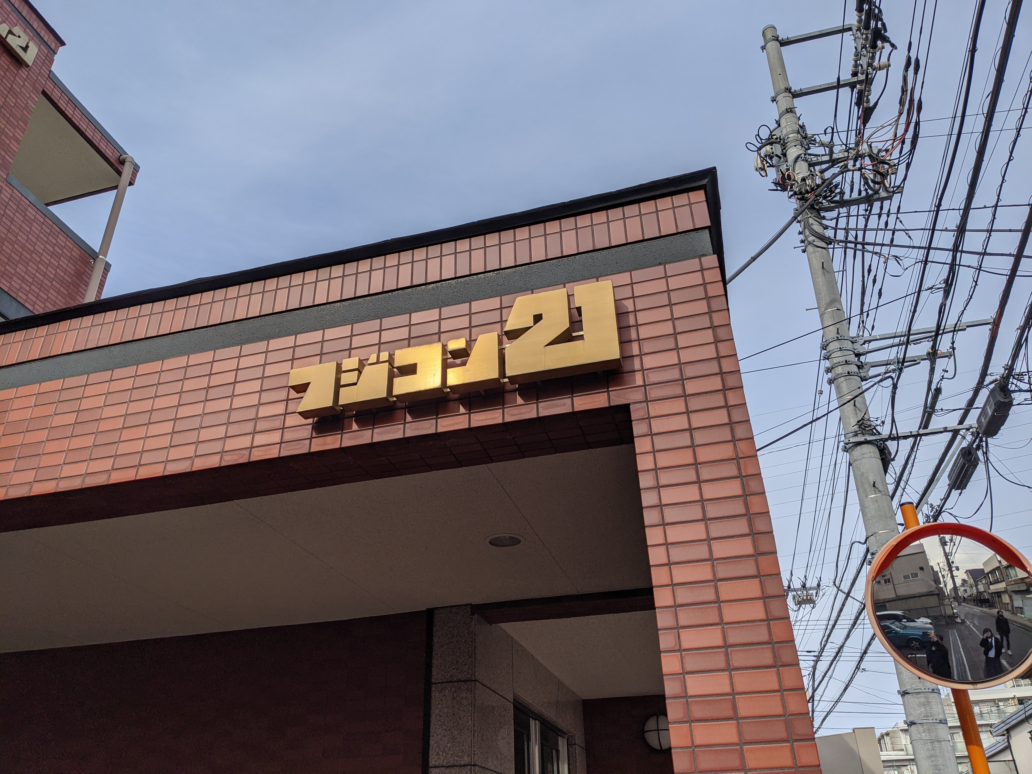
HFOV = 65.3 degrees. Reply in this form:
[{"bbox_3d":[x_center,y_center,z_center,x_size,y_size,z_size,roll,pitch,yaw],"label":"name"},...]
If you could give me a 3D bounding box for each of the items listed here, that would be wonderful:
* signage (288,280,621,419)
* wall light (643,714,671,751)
[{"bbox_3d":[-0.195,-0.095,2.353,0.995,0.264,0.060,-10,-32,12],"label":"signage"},{"bbox_3d":[1.009,2.419,5.644,0.240,0.240,0.130,-10,-32,12],"label":"wall light"}]

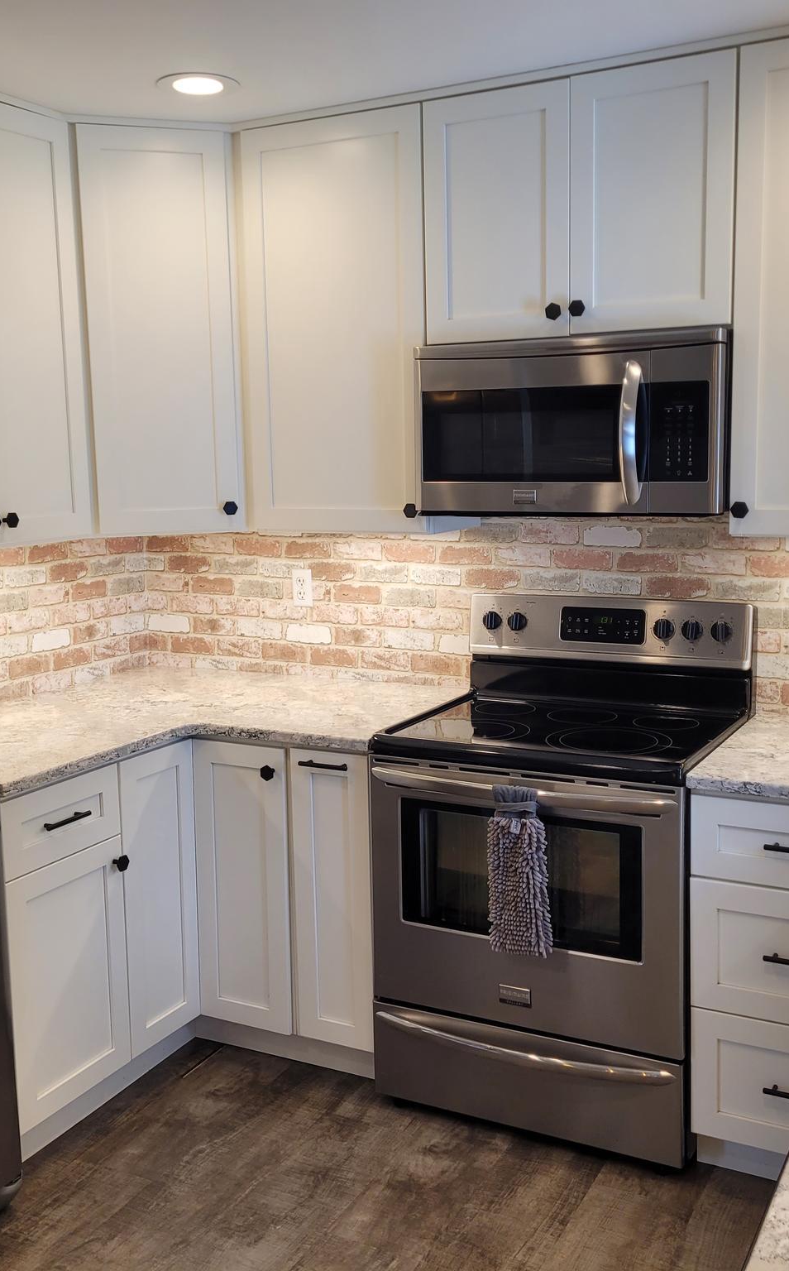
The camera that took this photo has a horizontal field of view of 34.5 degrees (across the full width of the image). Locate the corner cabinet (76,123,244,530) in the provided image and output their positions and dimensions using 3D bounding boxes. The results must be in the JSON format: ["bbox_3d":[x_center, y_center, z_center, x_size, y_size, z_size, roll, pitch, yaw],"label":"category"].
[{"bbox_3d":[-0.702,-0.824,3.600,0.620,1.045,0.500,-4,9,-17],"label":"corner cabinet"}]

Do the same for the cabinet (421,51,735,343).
[{"bbox_3d":[0.486,-1.011,3.086,0.761,0.578,0.336,3,9,28],"label":"cabinet"}]

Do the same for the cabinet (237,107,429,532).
[{"bbox_3d":[-0.093,-0.812,3.429,0.563,1.041,0.336,3,9,28],"label":"cabinet"}]

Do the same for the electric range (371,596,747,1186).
[{"bbox_3d":[0.428,0.540,3.140,0.761,1.202,0.695,3,9,28],"label":"electric range"}]

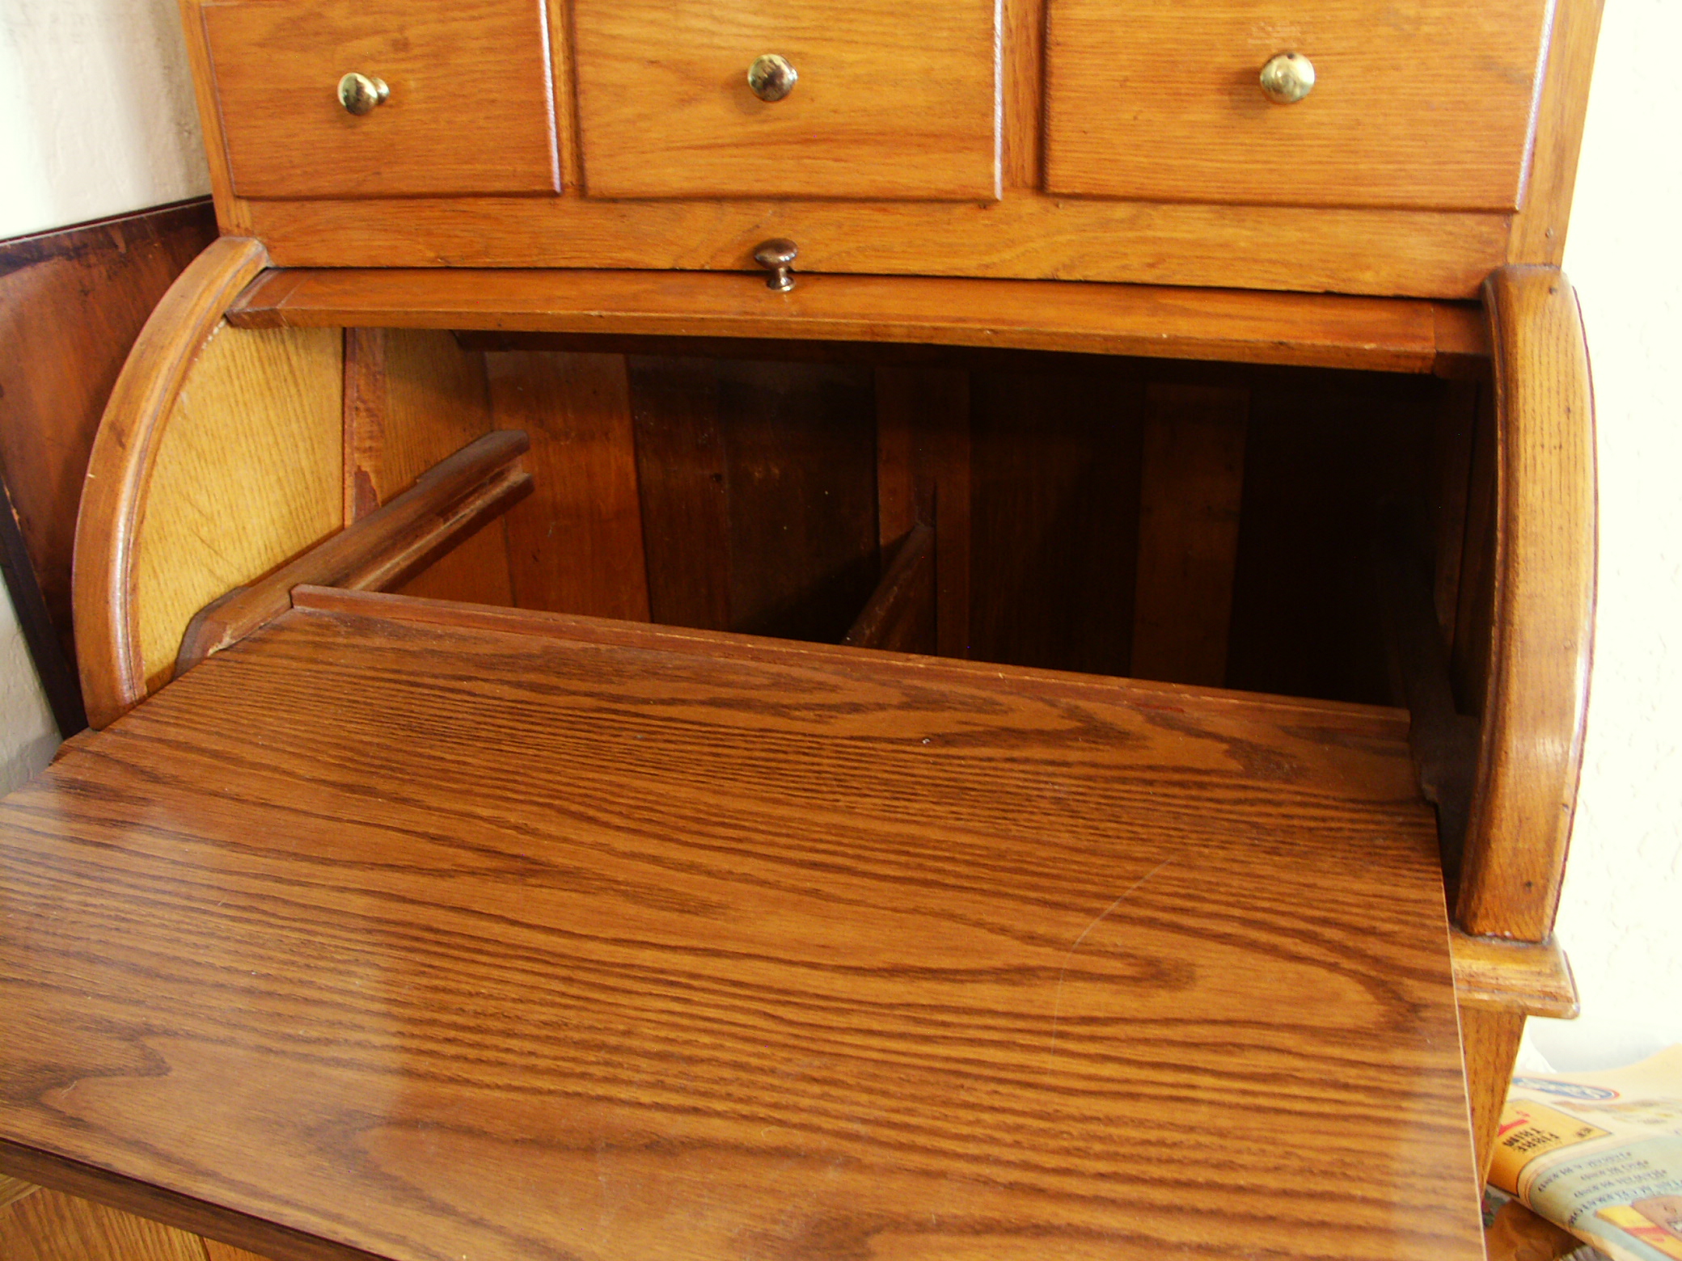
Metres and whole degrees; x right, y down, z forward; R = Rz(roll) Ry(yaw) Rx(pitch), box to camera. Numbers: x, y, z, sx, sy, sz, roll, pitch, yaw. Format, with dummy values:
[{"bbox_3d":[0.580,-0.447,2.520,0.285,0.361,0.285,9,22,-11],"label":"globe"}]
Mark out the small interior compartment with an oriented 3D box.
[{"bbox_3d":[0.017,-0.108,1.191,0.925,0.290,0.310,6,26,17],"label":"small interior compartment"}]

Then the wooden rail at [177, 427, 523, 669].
[{"bbox_3d":[-0.391,-0.071,1.152,0.035,0.073,0.461,6,27,18],"label":"wooden rail"}]

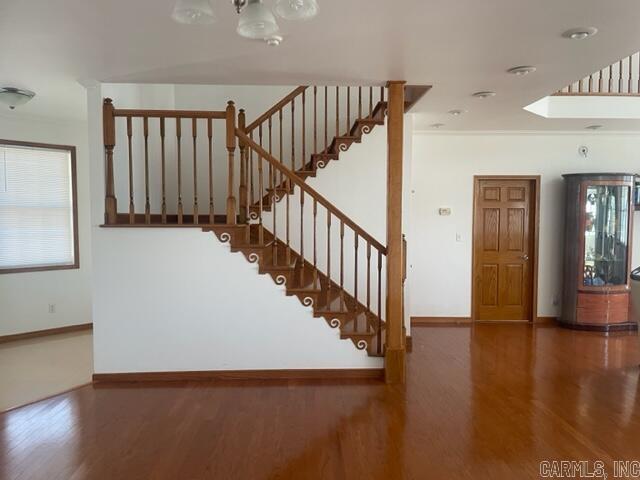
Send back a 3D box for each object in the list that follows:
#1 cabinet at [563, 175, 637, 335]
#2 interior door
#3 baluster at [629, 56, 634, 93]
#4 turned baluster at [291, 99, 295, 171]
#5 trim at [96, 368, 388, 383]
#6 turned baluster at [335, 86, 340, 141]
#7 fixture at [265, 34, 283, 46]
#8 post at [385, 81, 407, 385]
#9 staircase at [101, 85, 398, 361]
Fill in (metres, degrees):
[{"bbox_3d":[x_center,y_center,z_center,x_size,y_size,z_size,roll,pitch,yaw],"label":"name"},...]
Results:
[{"bbox_3d":[3.810,0.161,6.594,0.940,2.080,0.560,0,3,-1],"label":"cabinet"},{"bbox_3d":[2.660,0.165,6.944,0.840,2.050,0.050,0,3,-1],"label":"interior door"},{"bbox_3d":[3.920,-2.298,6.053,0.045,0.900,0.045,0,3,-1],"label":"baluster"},{"bbox_3d":[-0.321,-1.222,5.591,0.042,0.850,0.042,0,3,-2],"label":"turned baluster"},{"bbox_3d":[-0.745,1.249,4.415,2.650,0.100,0.020,0,3,-2],"label":"trim"},{"bbox_3d":[0.204,-1.598,5.574,0.042,0.850,0.042,0,3,-2],"label":"turned baluster"},{"bbox_3d":[-0.321,-1.374,3.357,0.135,0.045,0.135,0,3,-2],"label":"fixture"},{"bbox_3d":[0.690,-0.070,4.371,0.175,2.740,0.175,0,3,-2],"label":"post"},{"bbox_3d":[-0.530,-0.254,5.574,3.000,3.000,2.350,0,3,-2],"label":"staircase"}]

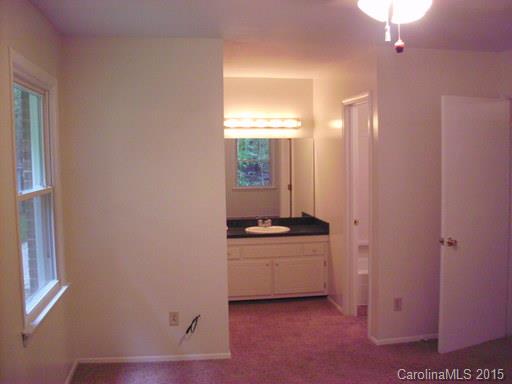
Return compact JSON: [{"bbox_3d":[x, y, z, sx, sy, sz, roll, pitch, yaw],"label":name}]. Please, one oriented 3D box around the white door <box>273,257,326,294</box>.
[{"bbox_3d":[0.454,0.877,5.881,0.560,0.390,0.022,-1,4,-9],"label":"white door"}]

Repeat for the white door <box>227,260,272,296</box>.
[{"bbox_3d":[-0.092,0.890,5.798,0.540,0.390,0.022,-1,4,-9],"label":"white door"}]

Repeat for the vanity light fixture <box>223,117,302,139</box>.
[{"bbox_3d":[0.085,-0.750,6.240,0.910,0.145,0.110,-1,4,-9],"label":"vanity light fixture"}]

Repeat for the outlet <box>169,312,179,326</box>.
[{"bbox_3d":[-0.612,0.955,4.201,0.072,0.116,0.012,-1,4,-9],"label":"outlet"}]

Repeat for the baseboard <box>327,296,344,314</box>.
[{"bbox_3d":[0.797,1.125,5.699,0.018,0.065,0.520,-1,4,-9],"label":"baseboard"}]

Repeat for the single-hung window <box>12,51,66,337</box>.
[{"bbox_3d":[-1.257,-0.018,3.255,0.120,1.395,1.055,-1,4,-9],"label":"single-hung window"}]

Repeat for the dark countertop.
[{"bbox_3d":[0.141,0.385,6.082,1.190,0.140,0.585,-1,4,-9],"label":"dark countertop"}]

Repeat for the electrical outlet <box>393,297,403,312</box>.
[{"bbox_3d":[1.146,0.912,4.530,0.072,0.116,0.012,-1,4,-9],"label":"electrical outlet"}]

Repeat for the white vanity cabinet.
[{"bbox_3d":[0.144,0.788,6.119,1.180,0.716,0.565,-1,4,-9],"label":"white vanity cabinet"}]

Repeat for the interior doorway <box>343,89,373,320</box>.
[{"bbox_3d":[0.945,0.185,5.010,0.130,2.060,0.780,-1,4,-9],"label":"interior doorway"}]

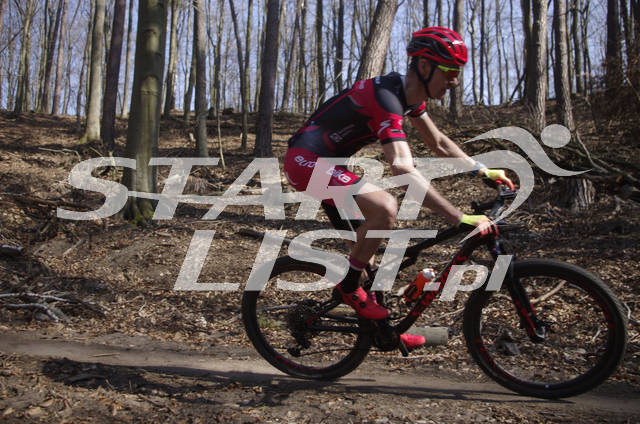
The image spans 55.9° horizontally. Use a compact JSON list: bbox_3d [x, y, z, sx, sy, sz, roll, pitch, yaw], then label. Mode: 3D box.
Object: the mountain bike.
[{"bbox_3d":[0.482,0.424,2.988,1.880,1.030,0.730,0,12,15],"label":"mountain bike"}]

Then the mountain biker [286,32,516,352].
[{"bbox_3d":[0.375,-0.016,2.897,1.060,1.640,0.720,0,11,15],"label":"mountain biker"}]

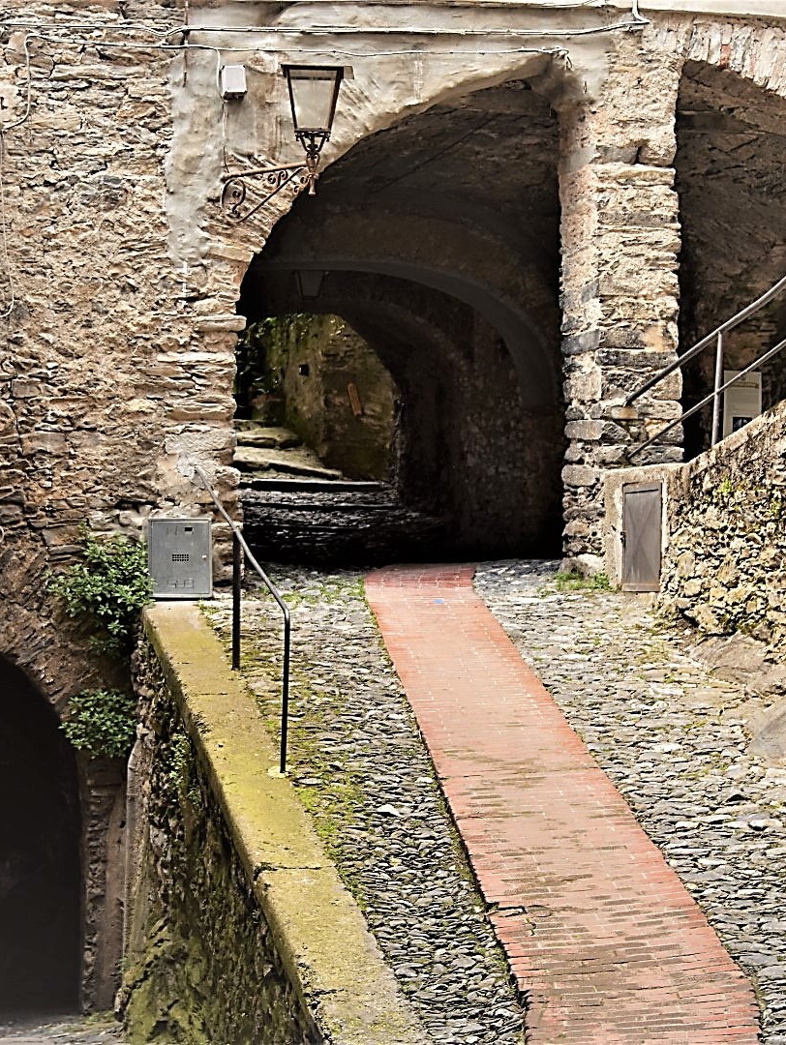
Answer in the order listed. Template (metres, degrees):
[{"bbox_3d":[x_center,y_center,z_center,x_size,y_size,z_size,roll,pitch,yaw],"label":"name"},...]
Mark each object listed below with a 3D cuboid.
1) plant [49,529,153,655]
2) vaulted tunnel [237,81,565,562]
[{"bbox_3d":[-2.155,0.517,16.450,0.780,0.920,0.550,0,-1,-6],"label":"plant"},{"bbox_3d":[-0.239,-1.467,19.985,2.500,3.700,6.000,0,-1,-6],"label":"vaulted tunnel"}]

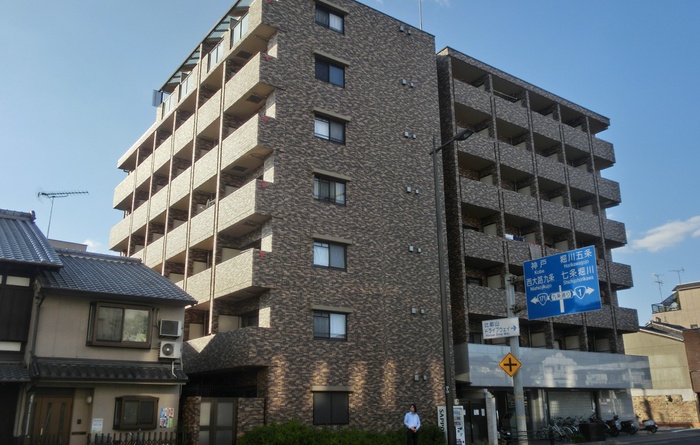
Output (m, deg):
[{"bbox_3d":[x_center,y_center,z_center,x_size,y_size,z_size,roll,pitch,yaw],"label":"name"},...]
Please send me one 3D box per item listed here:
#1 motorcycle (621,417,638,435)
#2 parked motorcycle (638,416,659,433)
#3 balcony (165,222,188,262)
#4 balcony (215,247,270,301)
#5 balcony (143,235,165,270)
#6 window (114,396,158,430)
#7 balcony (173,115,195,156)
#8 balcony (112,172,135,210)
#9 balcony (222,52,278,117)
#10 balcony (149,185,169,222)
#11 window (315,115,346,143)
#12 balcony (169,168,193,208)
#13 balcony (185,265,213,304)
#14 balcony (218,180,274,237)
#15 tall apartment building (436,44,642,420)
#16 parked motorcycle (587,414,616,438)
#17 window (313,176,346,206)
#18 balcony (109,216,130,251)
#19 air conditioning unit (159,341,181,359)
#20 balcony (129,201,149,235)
[{"bbox_3d":[14.643,10.724,32.398,0.680,1.080,1.720,3,-17,-14],"label":"motorcycle"},{"bbox_3d":[18.321,12.431,37.572,0.660,1.060,1.700,4,-18,-15],"label":"parked motorcycle"},{"bbox_3d":[-7.954,1.023,29.782,1.250,1.300,2.922,12,-21,-35],"label":"balcony"},{"bbox_3d":[-4.362,2.183,24.628,0.806,1.459,3.448,11,-20,-35],"label":"balcony"},{"bbox_3d":[-9.739,1.747,32.046,1.250,1.300,3.023,12,-21,-35],"label":"balcony"},{"bbox_3d":[-6.436,5.778,18.377,1.180,0.965,0.400,12,-21,-35],"label":"window"},{"bbox_3d":[-8.030,-4.296,31.456,1.250,1.310,2.973,12,-21,-35],"label":"balcony"},{"bbox_3d":[-13.806,-1.910,38.773,1.250,1.401,3.779,12,-21,-35],"label":"balcony"},{"bbox_3d":[-4.346,-5.901,26.279,0.790,1.375,3.360,11,-21,-35],"label":"balcony"},{"bbox_3d":[-10.167,-1.032,33.801,0.806,1.418,3.162,11,-20,-35],"label":"balcony"},{"bbox_3d":[-0.881,-3.976,26.254,1.588,1.078,0.154,11,-21,-35],"label":"window"},{"bbox_3d":[-8.114,-1.689,30.382,0.790,1.375,2.996,11,-21,-35],"label":"balcony"},{"bbox_3d":[-6.320,2.987,27.193,0.806,1.459,3.060,11,-20,-35],"label":"balcony"},{"bbox_3d":[-4.394,-0.574,25.445,0.806,1.418,3.448,11,-20,-35],"label":"balcony"},{"bbox_3d":[8.591,2.845,39.463,15.600,20.800,12.000,11,-21,-34],"label":"tall apartment building"},{"bbox_3d":[12.805,10.224,30.636,0.680,1.080,1.750,7,-18,-23],"label":"parked motorcycle"},{"bbox_3d":[-0.863,-1.367,26.211,1.654,1.091,0.150,11,-20,-35],"label":"window"},{"bbox_3d":[-13.747,0.657,37.934,1.250,1.481,3.880,12,-21,-35],"label":"balcony"},{"bbox_3d":[-6.058,4.299,20.384,0.676,0.525,0.280,11,-20,-35],"label":"air conditioning unit"},{"bbox_3d":[-11.732,-0.232,35.059,0.790,1.375,3.080,11,-21,-35],"label":"balcony"}]

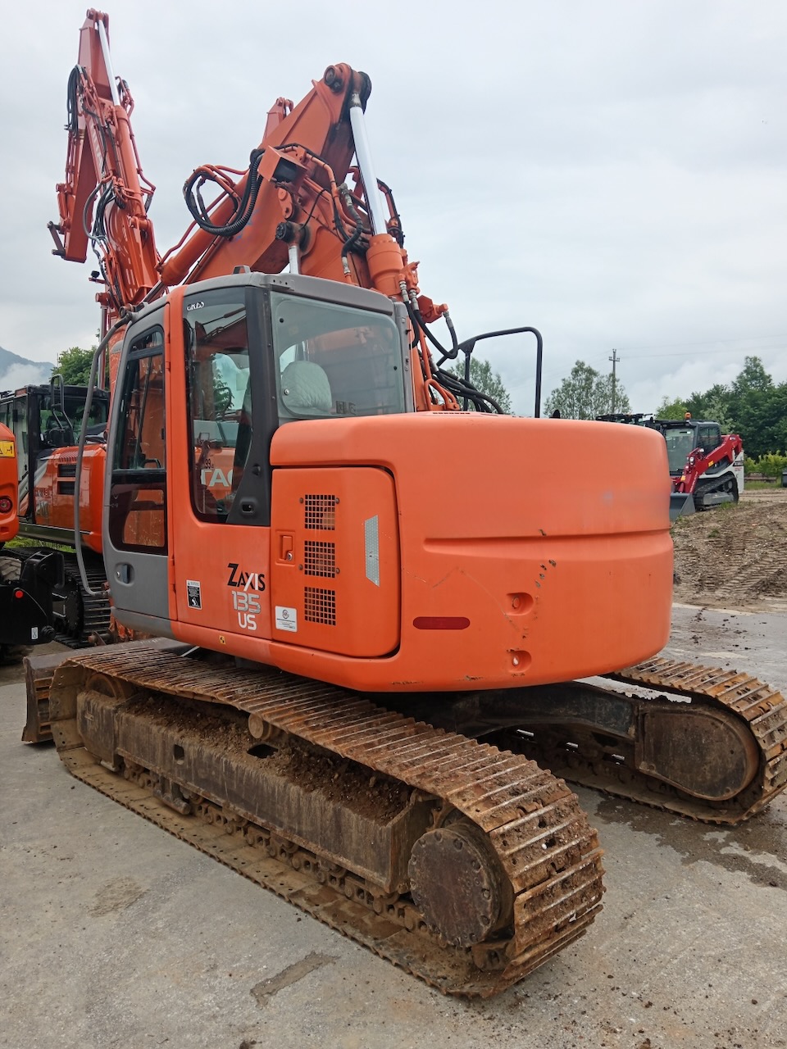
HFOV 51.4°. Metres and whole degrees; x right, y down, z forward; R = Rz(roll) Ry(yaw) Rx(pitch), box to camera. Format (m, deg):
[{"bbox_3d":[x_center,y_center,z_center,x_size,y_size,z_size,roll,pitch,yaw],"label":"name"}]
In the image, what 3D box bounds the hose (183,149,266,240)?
[{"bbox_3d":[-1.124,-2.185,5.407,0.630,0.550,0.250,3,4,42],"label":"hose"}]

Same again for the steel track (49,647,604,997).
[{"bbox_3d":[-0.678,1.149,3.960,0.530,0.720,3.560,-2,4,-45],"label":"steel track"}]

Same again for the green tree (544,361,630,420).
[{"bbox_3d":[15.139,-7.425,64.243,6.867,10.738,6.500,1,3,14],"label":"green tree"}]

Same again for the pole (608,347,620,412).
[{"bbox_3d":[16.174,-7.414,60.251,1.200,11.085,0.300,-1,3,-33],"label":"pole"}]

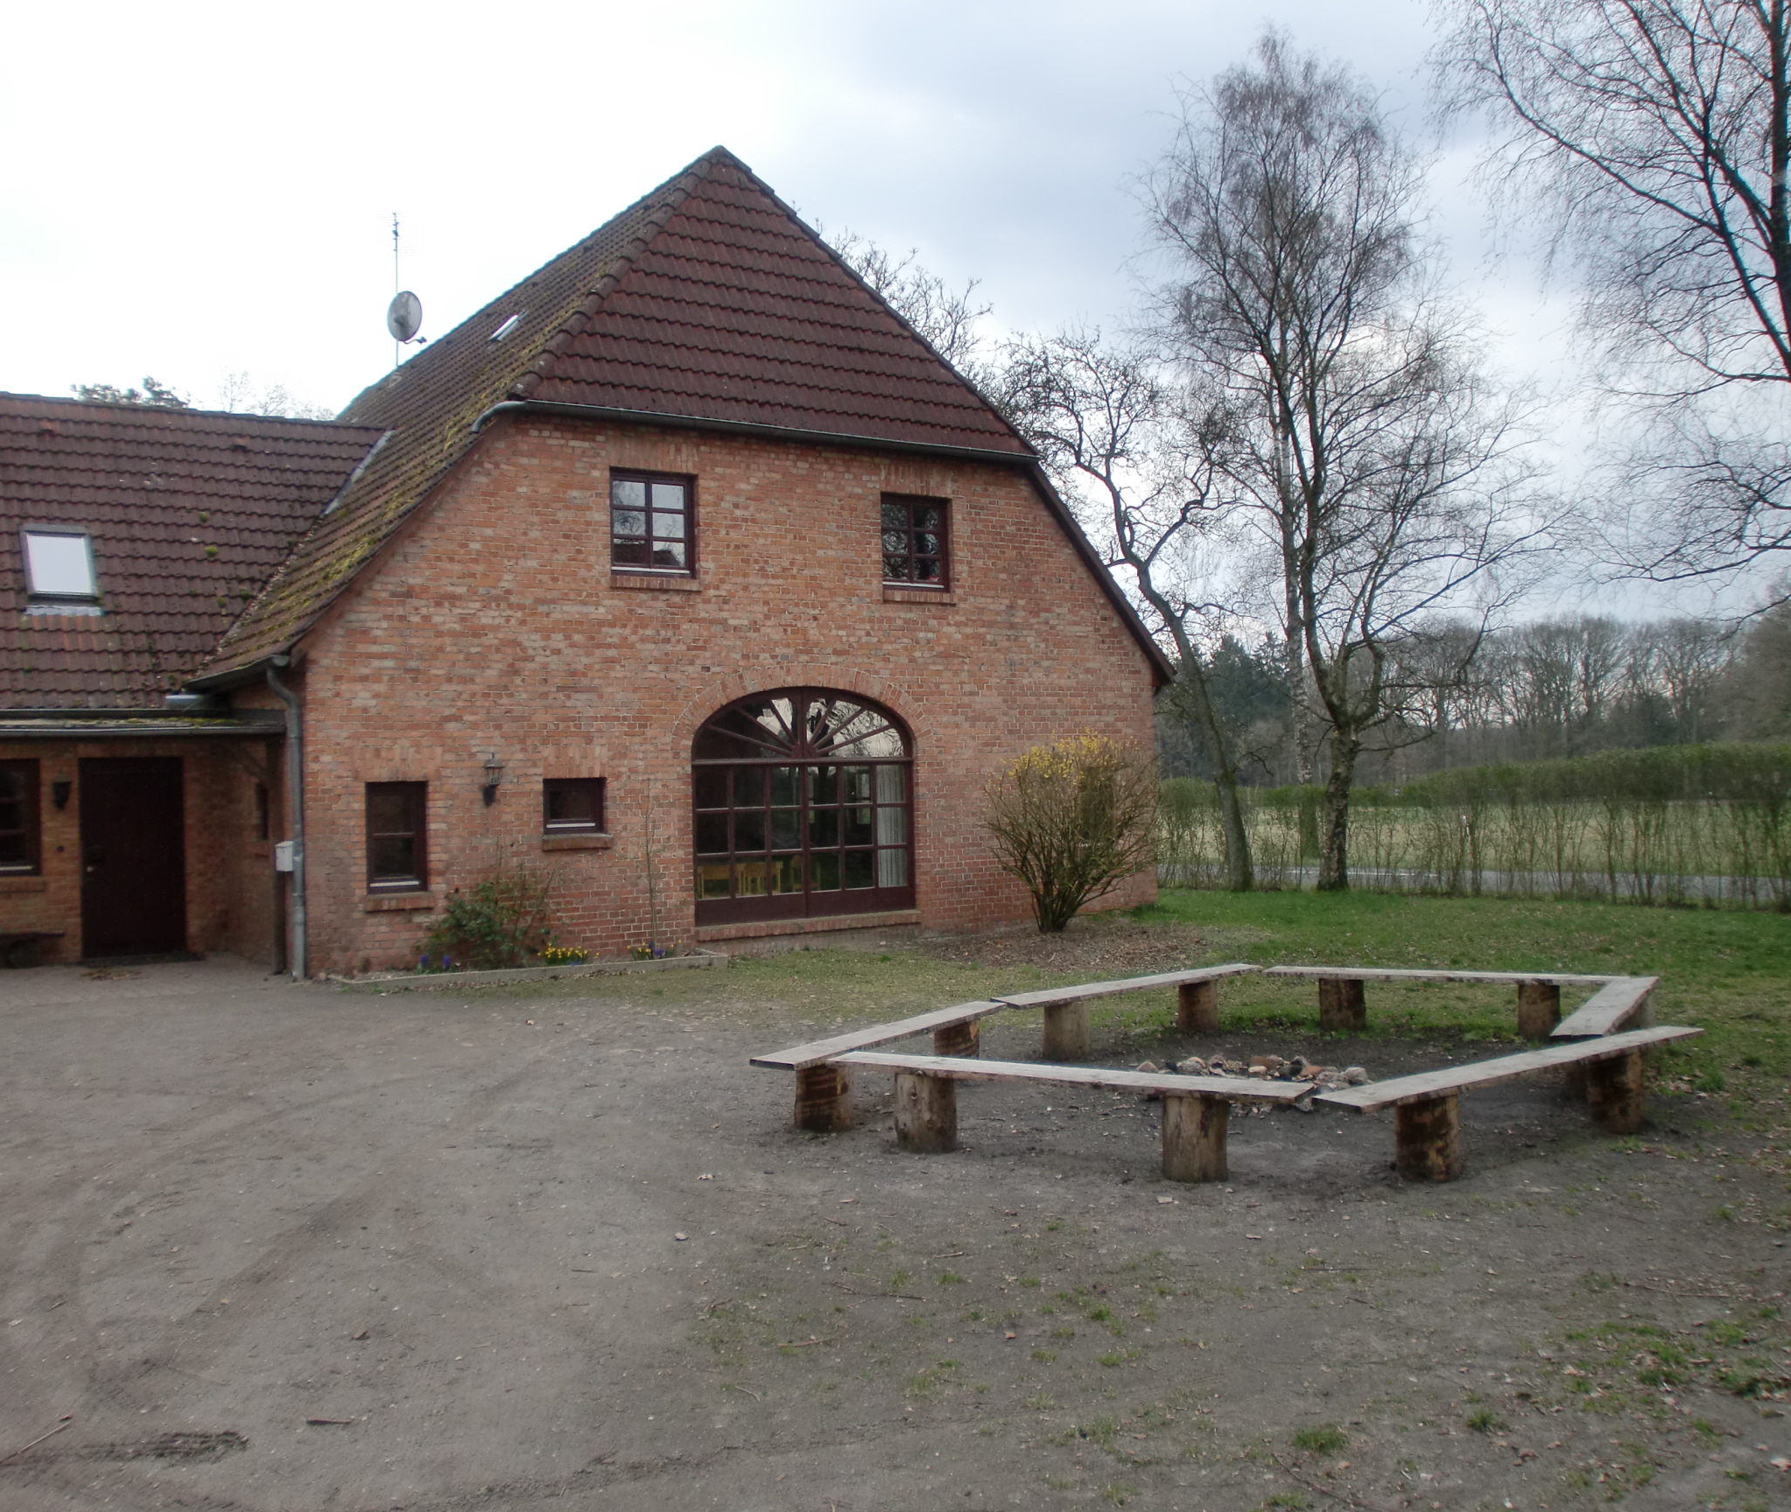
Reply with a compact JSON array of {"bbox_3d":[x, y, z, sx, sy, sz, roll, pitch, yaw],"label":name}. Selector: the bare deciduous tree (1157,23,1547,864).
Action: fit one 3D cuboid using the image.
[{"bbox_3d":[6.696,-4.359,24.200,5.700,12.600,5.300,-1,0,16],"label":"bare deciduous tree"}]

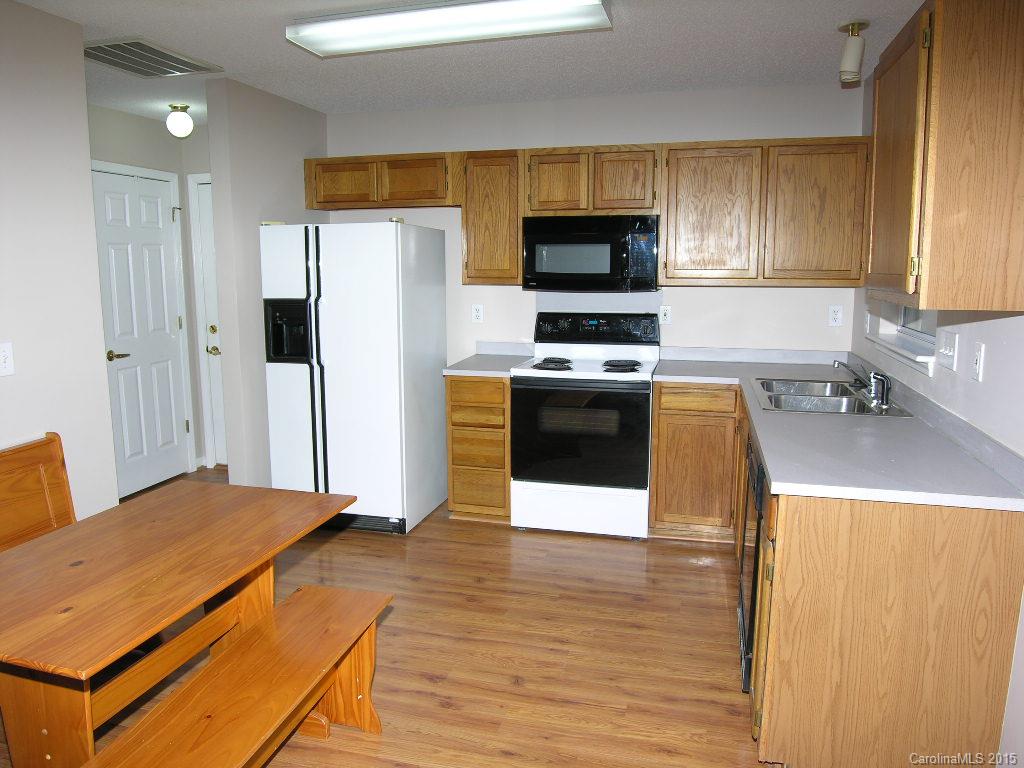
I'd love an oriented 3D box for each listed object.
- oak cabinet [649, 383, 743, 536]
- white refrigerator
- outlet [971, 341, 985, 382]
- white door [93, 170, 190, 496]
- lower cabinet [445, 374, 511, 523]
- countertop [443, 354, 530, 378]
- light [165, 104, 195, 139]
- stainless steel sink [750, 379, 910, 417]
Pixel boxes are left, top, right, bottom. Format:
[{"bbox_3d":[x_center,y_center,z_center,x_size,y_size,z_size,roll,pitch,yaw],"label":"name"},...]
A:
[{"bbox_3d":[1.037,0.386,4.023,0.450,0.876,0.622,3,9,15],"label":"oak cabinet"},{"bbox_3d":[-0.900,-0.069,4.245,0.831,1.696,0.690,3,9,15],"label":"white refrigerator"},{"bbox_3d":[1.394,-0.061,2.128,0.010,0.115,0.073,3,9,15],"label":"outlet"},{"bbox_3d":[-2.466,-0.325,4.714,0.042,2.036,0.680,3,9,15],"label":"white door"},{"bbox_3d":[-0.111,0.337,4.324,0.395,0.874,0.622,3,9,15],"label":"lower cabinet"},{"bbox_3d":[-0.113,-0.114,4.245,0.397,0.040,0.634,3,9,15],"label":"countertop"},{"bbox_3d":[-2.037,-1.613,4.368,0.156,0.190,0.156,3,9,15],"label":"light"},{"bbox_3d":[1.356,0.130,3.143,0.540,0.170,0.855,3,9,15],"label":"stainless steel sink"}]

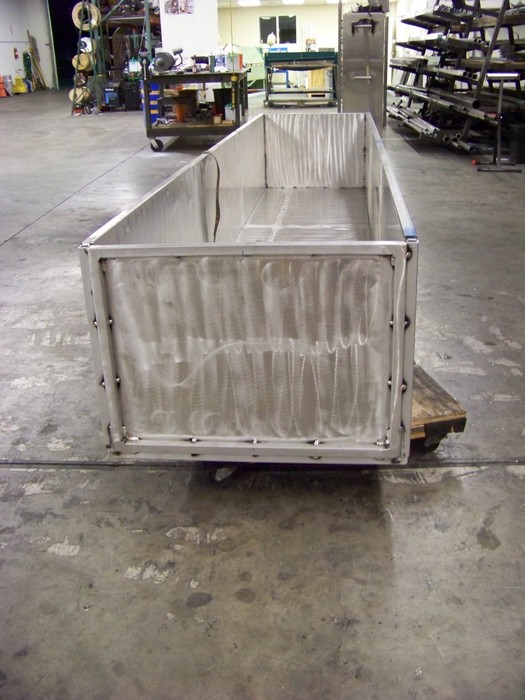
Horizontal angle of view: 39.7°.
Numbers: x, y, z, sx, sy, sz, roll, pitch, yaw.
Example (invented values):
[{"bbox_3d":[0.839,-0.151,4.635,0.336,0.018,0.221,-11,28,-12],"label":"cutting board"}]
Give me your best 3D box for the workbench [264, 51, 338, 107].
[{"bbox_3d":[0.842,-5.875,15.813,1.590,1.080,0.720,-1,23,1],"label":"workbench"}]

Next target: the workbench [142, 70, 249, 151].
[{"bbox_3d":[-0.844,-3.459,10.367,1.220,0.930,2.400,-1,23,1],"label":"workbench"}]

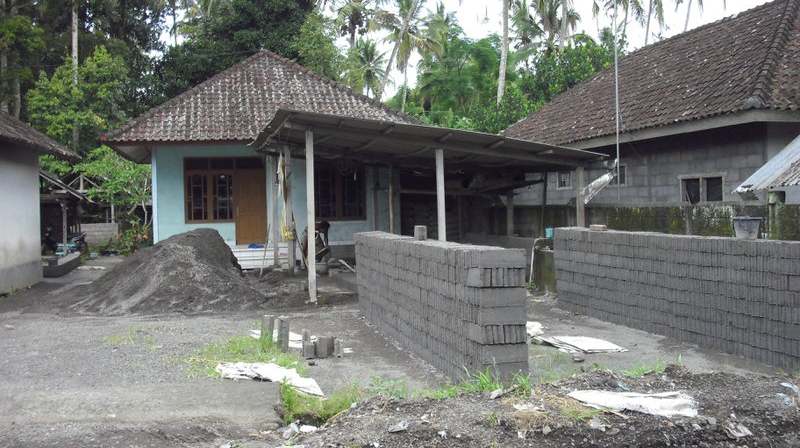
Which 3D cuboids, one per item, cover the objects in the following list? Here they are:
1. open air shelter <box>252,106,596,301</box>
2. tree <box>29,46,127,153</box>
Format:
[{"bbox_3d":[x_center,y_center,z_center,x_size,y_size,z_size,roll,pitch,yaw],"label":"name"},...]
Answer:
[{"bbox_3d":[0.030,-0.313,17.700,5.500,3.200,6.800,-1,1,-12],"label":"open air shelter"},{"bbox_3d":[-13.587,-3.200,37.000,4.200,8.800,4.200,-1,1,0],"label":"tree"}]

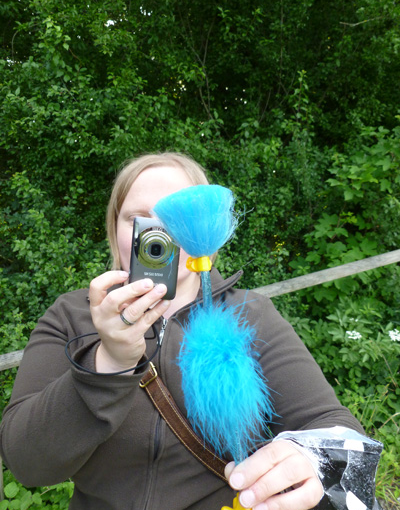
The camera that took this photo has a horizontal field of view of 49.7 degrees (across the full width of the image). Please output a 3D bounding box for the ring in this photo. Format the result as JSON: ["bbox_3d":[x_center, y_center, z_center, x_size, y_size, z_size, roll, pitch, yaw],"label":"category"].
[{"bbox_3d":[-0.083,0.072,0.503,0.004,0.022,0.022,-39,0,19],"label":"ring"}]

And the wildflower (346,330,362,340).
[{"bbox_3d":[0.895,0.466,2.500,0.092,0.045,0.085,-2,8,0],"label":"wildflower"}]

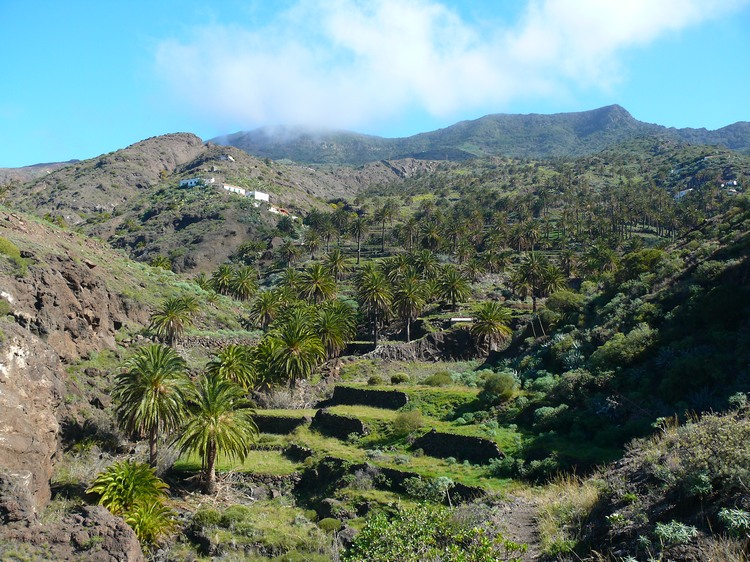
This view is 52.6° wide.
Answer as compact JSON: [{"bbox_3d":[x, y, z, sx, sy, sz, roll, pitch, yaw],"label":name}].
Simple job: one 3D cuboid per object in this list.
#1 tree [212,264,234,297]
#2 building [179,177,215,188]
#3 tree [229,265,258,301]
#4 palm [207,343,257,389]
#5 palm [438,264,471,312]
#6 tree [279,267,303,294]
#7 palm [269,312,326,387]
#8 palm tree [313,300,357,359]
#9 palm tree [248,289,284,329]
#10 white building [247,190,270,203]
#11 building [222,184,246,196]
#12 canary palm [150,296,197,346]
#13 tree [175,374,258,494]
[{"bbox_3d":[-32.080,0.210,160.000,5.700,7.390,5.530,0,0,0],"label":"tree"},{"bbox_3d":[-82.410,-45.480,350.000,15.500,4.800,7.500,0,0,12],"label":"building"},{"bbox_3d":[-30.760,0.470,178.000,6.810,8.220,6.810,0,3,0],"label":"tree"},{"bbox_3d":[-17.983,11.278,95.000,6.266,6.391,6.266,0,-2,0],"label":"palm"},{"bbox_3d":[14.560,1.370,138.000,6.010,8.740,5.830,0,0,0],"label":"palm"},{"bbox_3d":[-16.080,0.390,146.000,5.780,6.360,5.600,0,0,0],"label":"tree"},{"bbox_3d":[-8.180,7.390,80.000,6.120,8.130,5.940,0,0,0],"label":"palm"},{"bbox_3d":[-5.925,7.229,113.000,6.186,8.645,6.186,0,-2,0],"label":"palm tree"},{"bbox_3d":[-20.896,5.308,145.000,6.216,7.555,6.216,0,-2,0],"label":"palm tree"},{"bbox_3d":[-53.020,-38.450,345.000,9.500,4.400,6.500,0,0,-37],"label":"white building"},{"bbox_3d":[-79.536,-50.212,421.059,6.500,4.200,16.500,-1,-2,32],"label":"building"},{"bbox_3d":[-30.060,6.060,112.000,6.800,7.240,6.800,0,3,0],"label":"canary palm"},{"bbox_3d":[-11.710,11.340,56.000,6.200,8.860,6.020,0,0,0],"label":"tree"}]

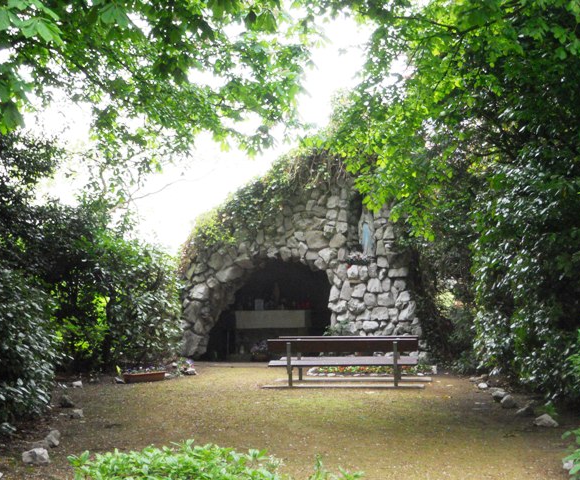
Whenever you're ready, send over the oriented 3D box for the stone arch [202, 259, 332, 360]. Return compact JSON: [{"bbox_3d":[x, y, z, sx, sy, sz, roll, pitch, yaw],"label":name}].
[{"bbox_3d":[-0.490,1.480,34.700,2.800,2.200,1.300,-1,-2,7],"label":"stone arch"}]

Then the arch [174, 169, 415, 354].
[{"bbox_3d":[0.200,0.560,35.000,5.200,4.050,2.100,-1,-2,7],"label":"arch"}]

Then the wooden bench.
[{"bbox_3d":[0.875,2.030,26.800,2.450,0.800,0.750,-1,-2,5],"label":"wooden bench"}]

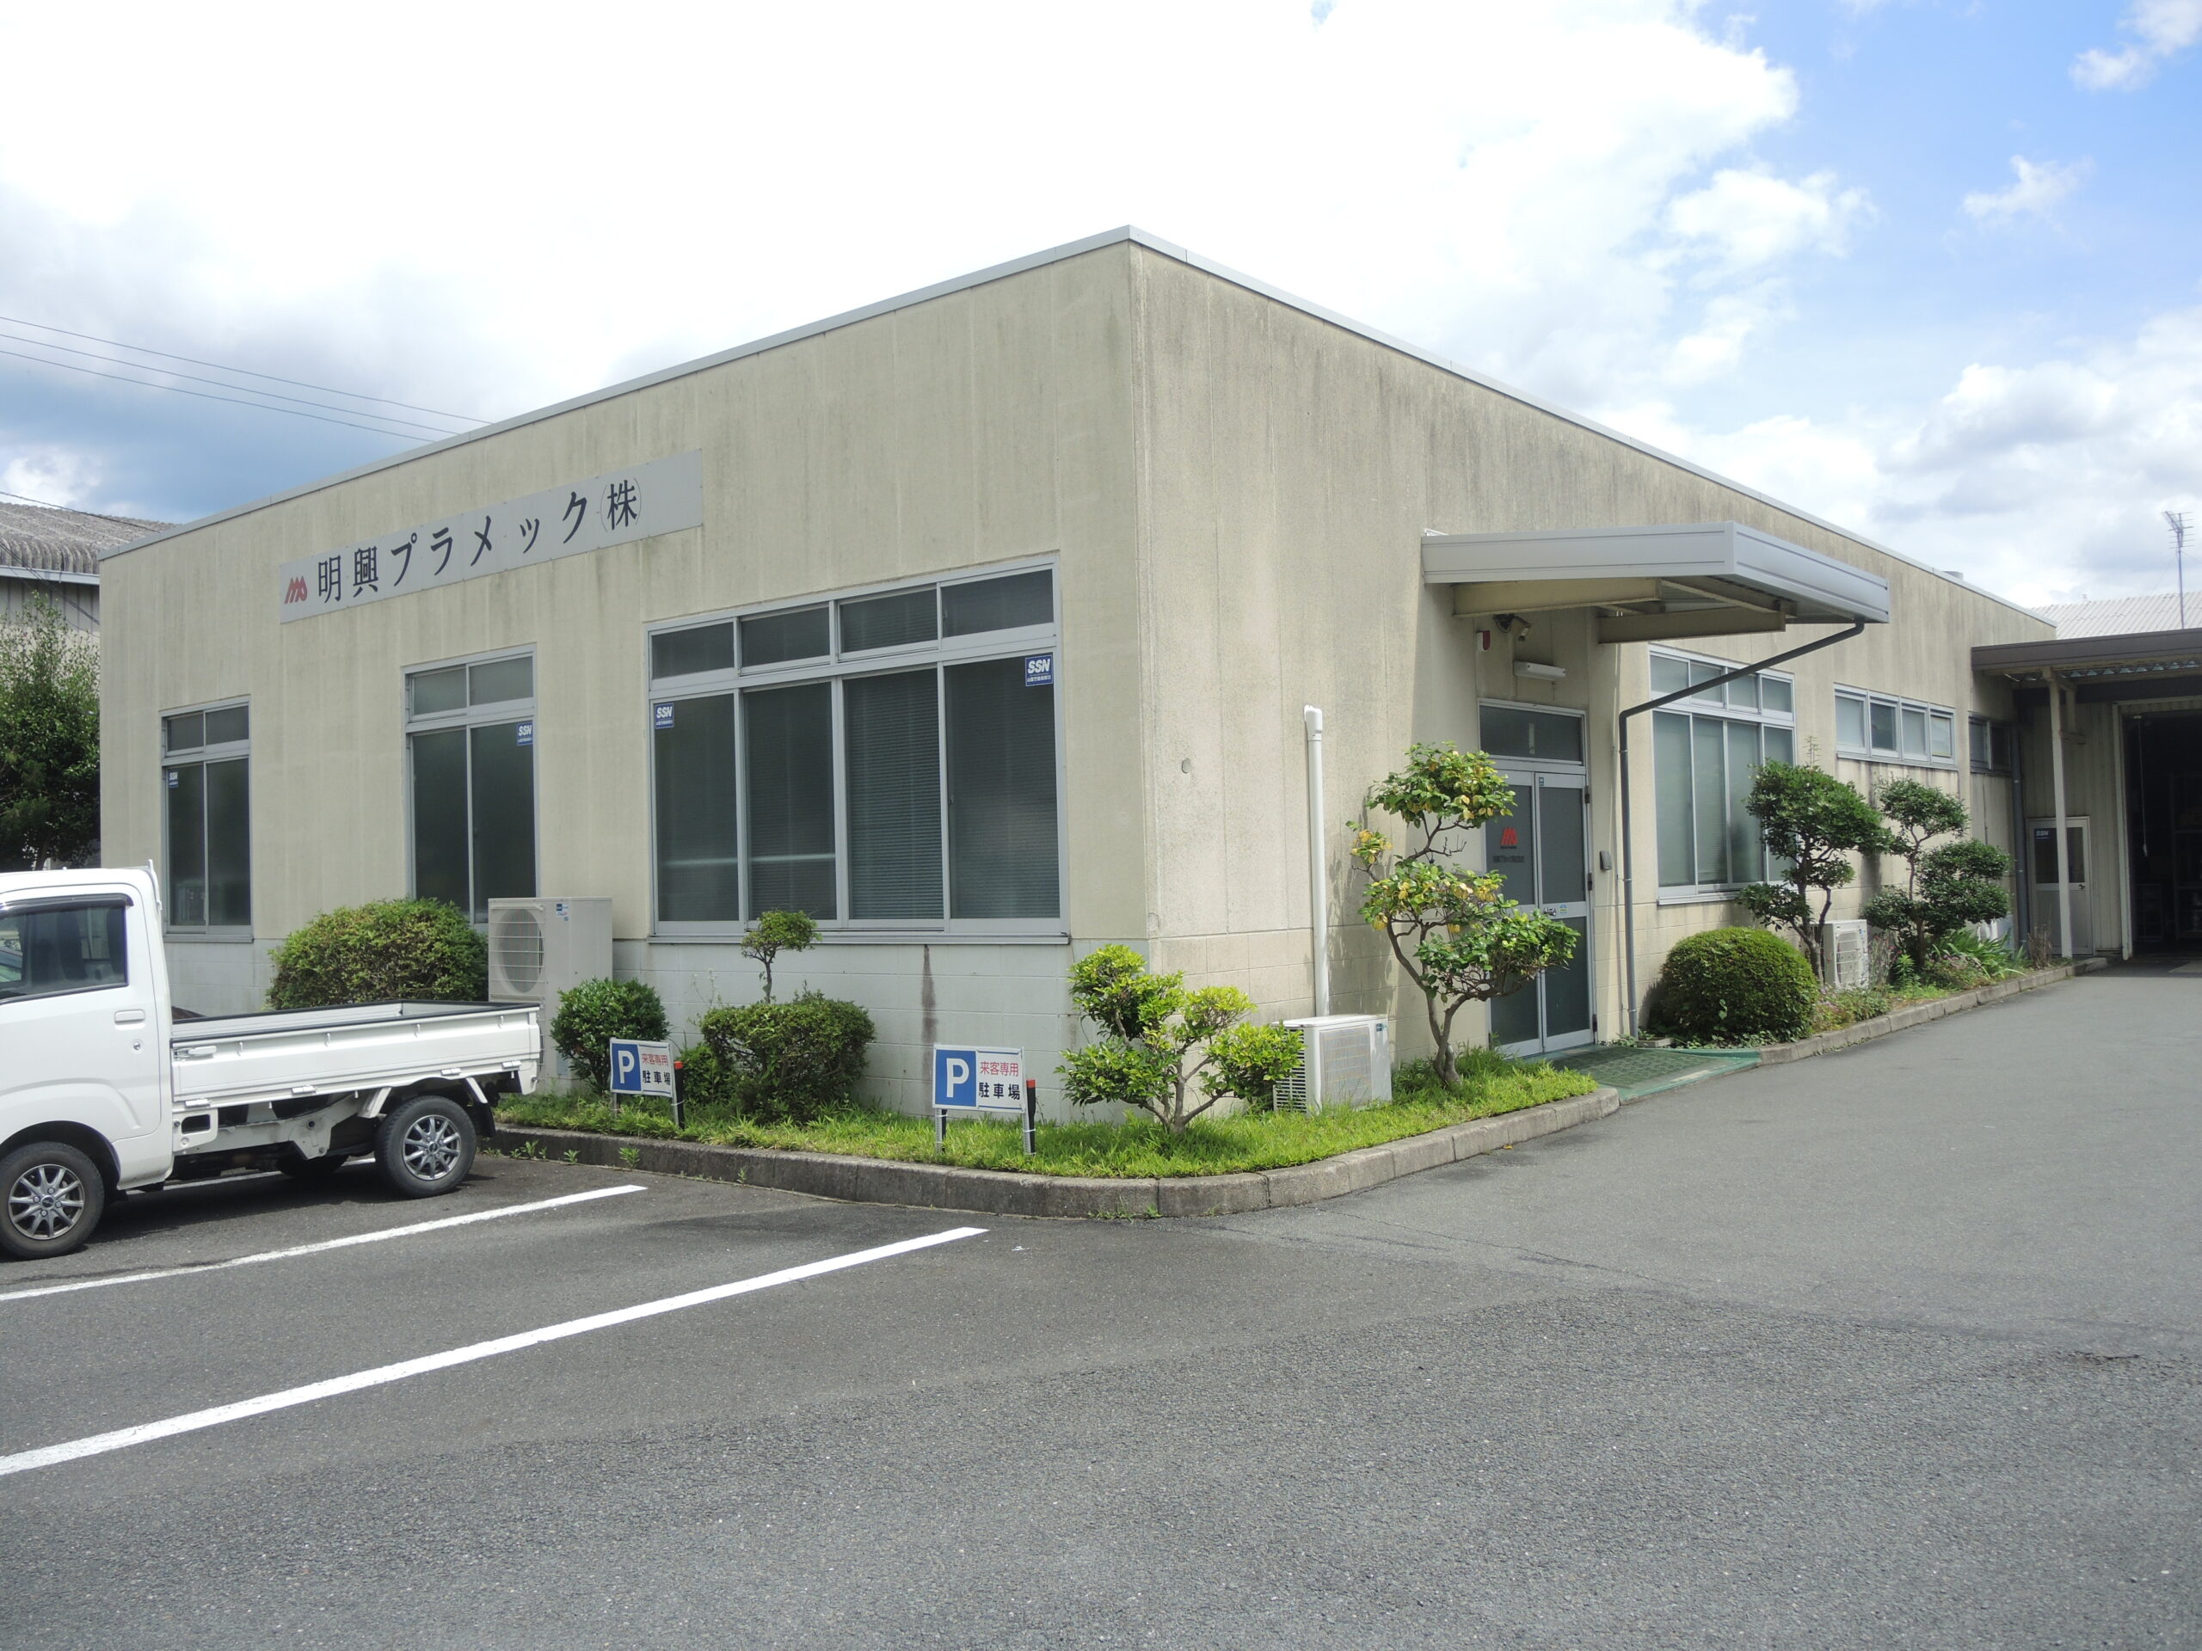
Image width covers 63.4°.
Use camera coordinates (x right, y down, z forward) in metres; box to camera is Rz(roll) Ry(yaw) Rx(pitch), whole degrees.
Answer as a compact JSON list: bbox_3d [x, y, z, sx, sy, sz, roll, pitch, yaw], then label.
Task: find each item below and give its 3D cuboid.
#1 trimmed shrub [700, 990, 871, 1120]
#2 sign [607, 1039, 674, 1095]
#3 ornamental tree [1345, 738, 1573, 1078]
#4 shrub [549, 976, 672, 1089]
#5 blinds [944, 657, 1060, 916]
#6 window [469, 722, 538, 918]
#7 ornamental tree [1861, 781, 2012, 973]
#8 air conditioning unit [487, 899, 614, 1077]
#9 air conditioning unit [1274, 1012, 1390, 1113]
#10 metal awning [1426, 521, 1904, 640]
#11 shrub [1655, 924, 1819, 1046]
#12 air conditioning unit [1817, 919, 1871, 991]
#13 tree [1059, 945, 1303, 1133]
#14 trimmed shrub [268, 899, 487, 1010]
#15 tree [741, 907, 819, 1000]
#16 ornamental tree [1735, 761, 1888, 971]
[{"bbox_3d":[-1.794,1.324,10.120,0.970,0.760,0.760,-3,-2,39],"label":"trimmed shrub"},{"bbox_3d":[-2.728,1.434,10.558,0.600,0.330,0.040,-3,-2,39],"label":"sign"},{"bbox_3d":[2.084,0.507,10.200,1.200,1.960,1.120,-3,-2,39],"label":"ornamental tree"},{"bbox_3d":[-2.992,1.310,10.850,0.690,0.750,0.660,-3,-2,39],"label":"shrub"},{"bbox_3d":[-0.551,-0.201,9.851,0.820,1.450,0.050,-3,-2,39],"label":"blinds"},{"bbox_3d":[-4.350,-0.009,12.996,0.880,1.480,0.070,-3,-2,39],"label":"window"},{"bbox_3d":[8.449,0.565,18.000,1.380,2.030,1.220,-3,-2,39],"label":"ornamental tree"},{"bbox_3d":[-3.609,1.099,11.708,0.932,1.210,0.330,-3,-2,39],"label":"air conditioning unit"},{"bbox_3d":[1.298,1.371,9.955,0.290,0.550,0.780,-3,-2,39],"label":"air conditioning unit"},{"bbox_3d":[3.806,-1.660,12.038,2.020,0.500,2.980,-3,-2,39],"label":"metal awning"},{"bbox_3d":[4.829,1.217,13.550,1.100,0.880,1.170,-3,-2,39],"label":"shrub"},{"bbox_3d":[7.032,1.245,16.931,0.300,0.650,0.790,-3,-2,39],"label":"air conditioning unit"},{"bbox_3d":[0.390,1.052,8.680,1.180,0.930,0.880,-2,-1,2],"label":"tree"},{"bbox_3d":[-5.101,1.177,12.709,1.750,1.320,1.250,-3,-2,39],"label":"trimmed shrub"},{"bbox_3d":[-1.850,1.080,10.266,0.460,1.150,0.440,-3,-2,39],"label":"tree"},{"bbox_3d":[6.175,0.442,15.500,1.220,2.030,1.120,-3,-2,39],"label":"ornamental tree"}]

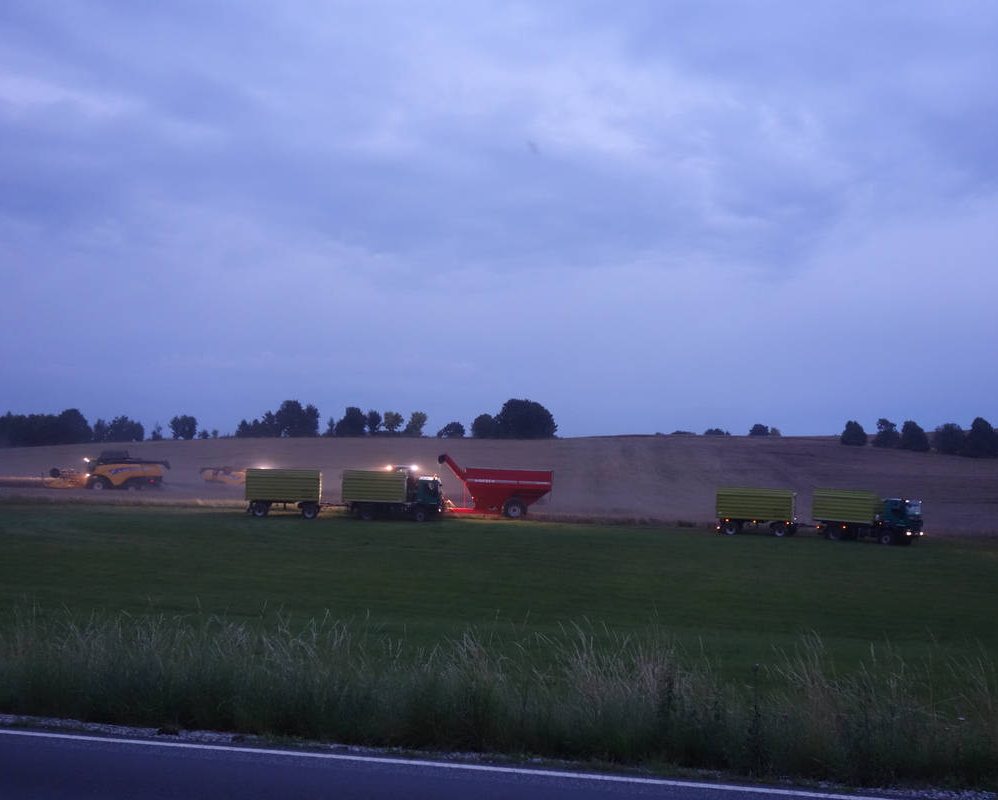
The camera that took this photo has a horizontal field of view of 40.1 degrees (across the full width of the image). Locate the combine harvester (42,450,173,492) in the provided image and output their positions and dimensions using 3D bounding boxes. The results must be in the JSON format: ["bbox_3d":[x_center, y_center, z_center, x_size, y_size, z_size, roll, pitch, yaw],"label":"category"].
[{"bbox_3d":[-41.200,7.700,147.000,12.600,4.500,9.200,0,-1,2],"label":"combine harvester"}]

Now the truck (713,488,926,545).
[{"bbox_3d":[22.450,8.070,96.600,14.600,3.500,3.200,0,-1,27],"label":"truck"}]

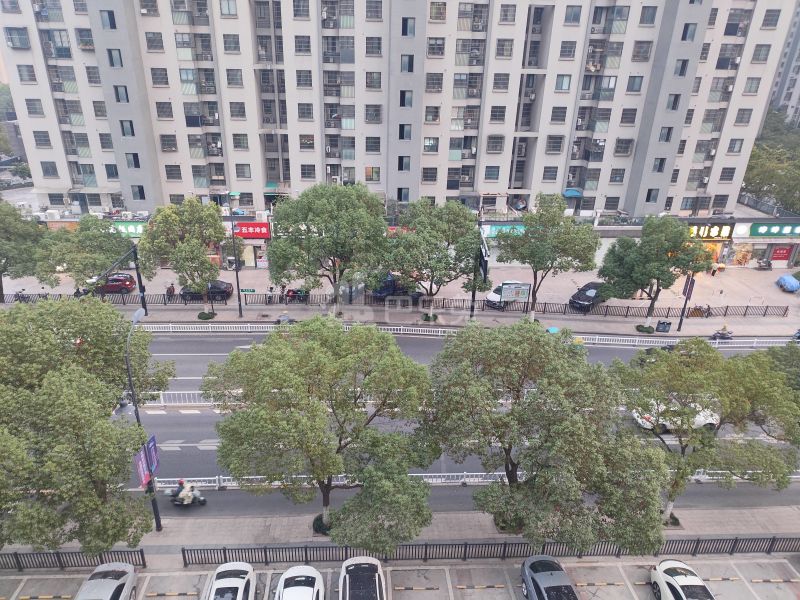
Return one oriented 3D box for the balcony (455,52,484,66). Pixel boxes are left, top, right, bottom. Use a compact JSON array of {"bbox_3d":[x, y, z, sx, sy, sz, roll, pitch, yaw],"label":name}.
[{"bbox_3d":[6.403,-22.231,51.267,2.750,1.200,1.300,0,25,-3],"label":"balcony"}]

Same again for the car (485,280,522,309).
[{"bbox_3d":[9.086,-0.574,47.640,1.820,1.580,4.400,20,31,33],"label":"car"}]

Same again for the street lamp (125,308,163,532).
[{"bbox_3d":[-10.625,5.465,23.660,0.500,10.200,2.500,0,25,-2],"label":"street lamp"}]

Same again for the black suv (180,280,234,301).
[{"bbox_3d":[-16.407,-0.876,46.988,4.400,1.460,1.780,1,25,-2],"label":"black suv"}]

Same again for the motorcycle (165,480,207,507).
[{"bbox_3d":[-10.080,9.165,26.140,1.850,1.420,0.700,0,25,-2],"label":"motorcycle"}]

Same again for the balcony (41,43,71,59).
[{"bbox_3d":[-30.125,-22.081,49.137,2.400,1.300,1.200,0,25,-2],"label":"balcony"}]

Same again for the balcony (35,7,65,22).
[{"bbox_3d":[-30.360,-24.736,48.085,2.500,1.250,1.300,0,25,-3],"label":"balcony"}]

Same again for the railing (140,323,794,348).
[{"bbox_3d":[5.220,2.670,43.242,51.316,0.880,0.900,1,25,0],"label":"railing"}]

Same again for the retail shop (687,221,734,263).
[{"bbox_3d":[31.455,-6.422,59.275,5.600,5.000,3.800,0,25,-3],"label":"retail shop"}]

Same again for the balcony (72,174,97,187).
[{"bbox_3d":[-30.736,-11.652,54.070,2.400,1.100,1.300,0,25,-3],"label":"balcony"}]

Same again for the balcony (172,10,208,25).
[{"bbox_3d":[-18.372,-24.800,48.718,2.850,1.150,1.300,0,25,-3],"label":"balcony"}]

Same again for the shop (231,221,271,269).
[{"bbox_3d":[-14.033,-5.999,54.288,3.700,4.600,4.600,0,25,-2],"label":"shop"}]

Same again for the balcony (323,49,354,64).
[{"bbox_3d":[-5.584,-22.220,50.609,2.850,1.280,1.300,0,25,-3],"label":"balcony"}]

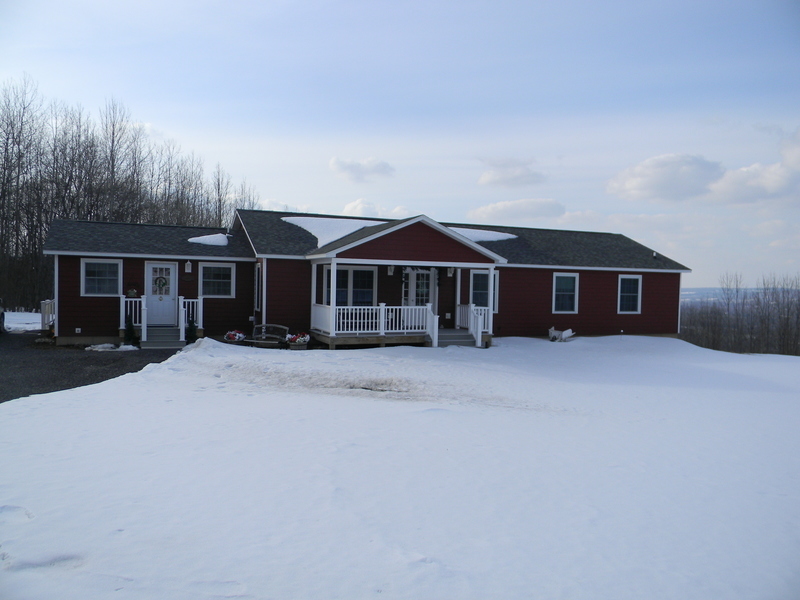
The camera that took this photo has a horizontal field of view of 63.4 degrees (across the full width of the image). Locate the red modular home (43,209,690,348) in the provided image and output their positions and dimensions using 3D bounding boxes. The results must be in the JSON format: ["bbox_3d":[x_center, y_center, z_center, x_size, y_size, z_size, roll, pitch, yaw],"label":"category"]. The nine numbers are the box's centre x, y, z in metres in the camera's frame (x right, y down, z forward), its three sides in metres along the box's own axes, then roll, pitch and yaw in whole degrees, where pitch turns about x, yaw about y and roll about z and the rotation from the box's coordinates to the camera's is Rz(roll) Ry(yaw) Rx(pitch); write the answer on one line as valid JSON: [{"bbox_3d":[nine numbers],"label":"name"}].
[{"bbox_3d":[-0.068,-0.895,26.259,25.040,4.970,11.520,1,2,-23],"label":"red modular home"}]

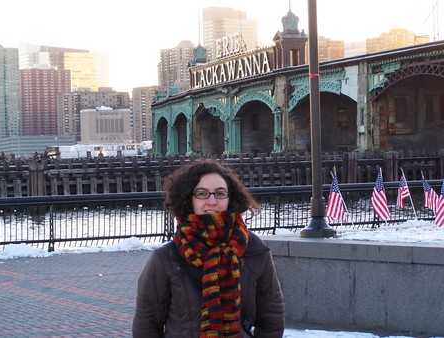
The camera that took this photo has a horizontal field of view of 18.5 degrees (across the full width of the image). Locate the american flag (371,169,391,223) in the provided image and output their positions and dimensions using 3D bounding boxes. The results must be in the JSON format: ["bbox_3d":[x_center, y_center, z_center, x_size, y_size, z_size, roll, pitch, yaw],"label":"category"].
[{"bbox_3d":[1.569,0.255,13.500,0.180,0.530,0.120,-1,1,6],"label":"american flag"}]

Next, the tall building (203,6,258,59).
[{"bbox_3d":[10.190,-89.627,1420.000,49.000,158.000,46.000,-2,1,-19],"label":"tall building"}]

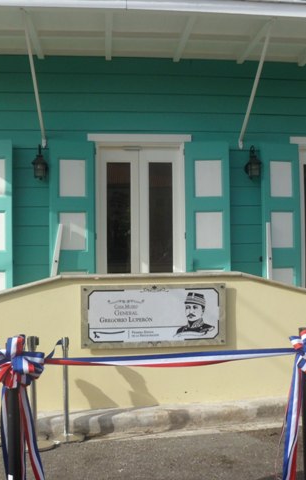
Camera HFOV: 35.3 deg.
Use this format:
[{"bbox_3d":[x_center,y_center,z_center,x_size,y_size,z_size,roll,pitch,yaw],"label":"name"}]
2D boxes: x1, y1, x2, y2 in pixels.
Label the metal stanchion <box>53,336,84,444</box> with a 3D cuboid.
[{"bbox_3d":[-0.781,1.348,4.383,0.300,0.916,0.300,0,-1,-5],"label":"metal stanchion"}]

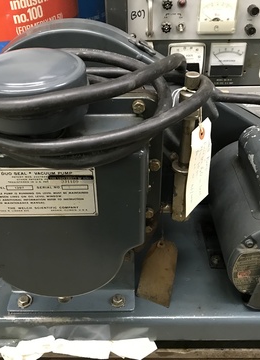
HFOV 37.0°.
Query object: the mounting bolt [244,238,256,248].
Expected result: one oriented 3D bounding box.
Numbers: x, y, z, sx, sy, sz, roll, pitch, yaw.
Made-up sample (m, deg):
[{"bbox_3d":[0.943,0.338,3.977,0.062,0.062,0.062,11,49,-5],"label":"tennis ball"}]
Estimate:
[{"bbox_3d":[0.179,0.095,0.579,0.015,0.014,0.012,0,37,0],"label":"mounting bolt"}]

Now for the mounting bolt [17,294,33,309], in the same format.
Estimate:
[{"bbox_3d":[-0.176,0.202,0.645,0.024,0.013,0.024,0,37,0],"label":"mounting bolt"}]

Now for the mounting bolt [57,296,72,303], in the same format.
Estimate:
[{"bbox_3d":[-0.109,0.197,0.647,0.021,0.012,0.021,0,37,0],"label":"mounting bolt"}]

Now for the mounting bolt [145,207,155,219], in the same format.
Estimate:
[{"bbox_3d":[0.028,0.047,0.560,0.015,0.015,0.010,0,37,0],"label":"mounting bolt"}]

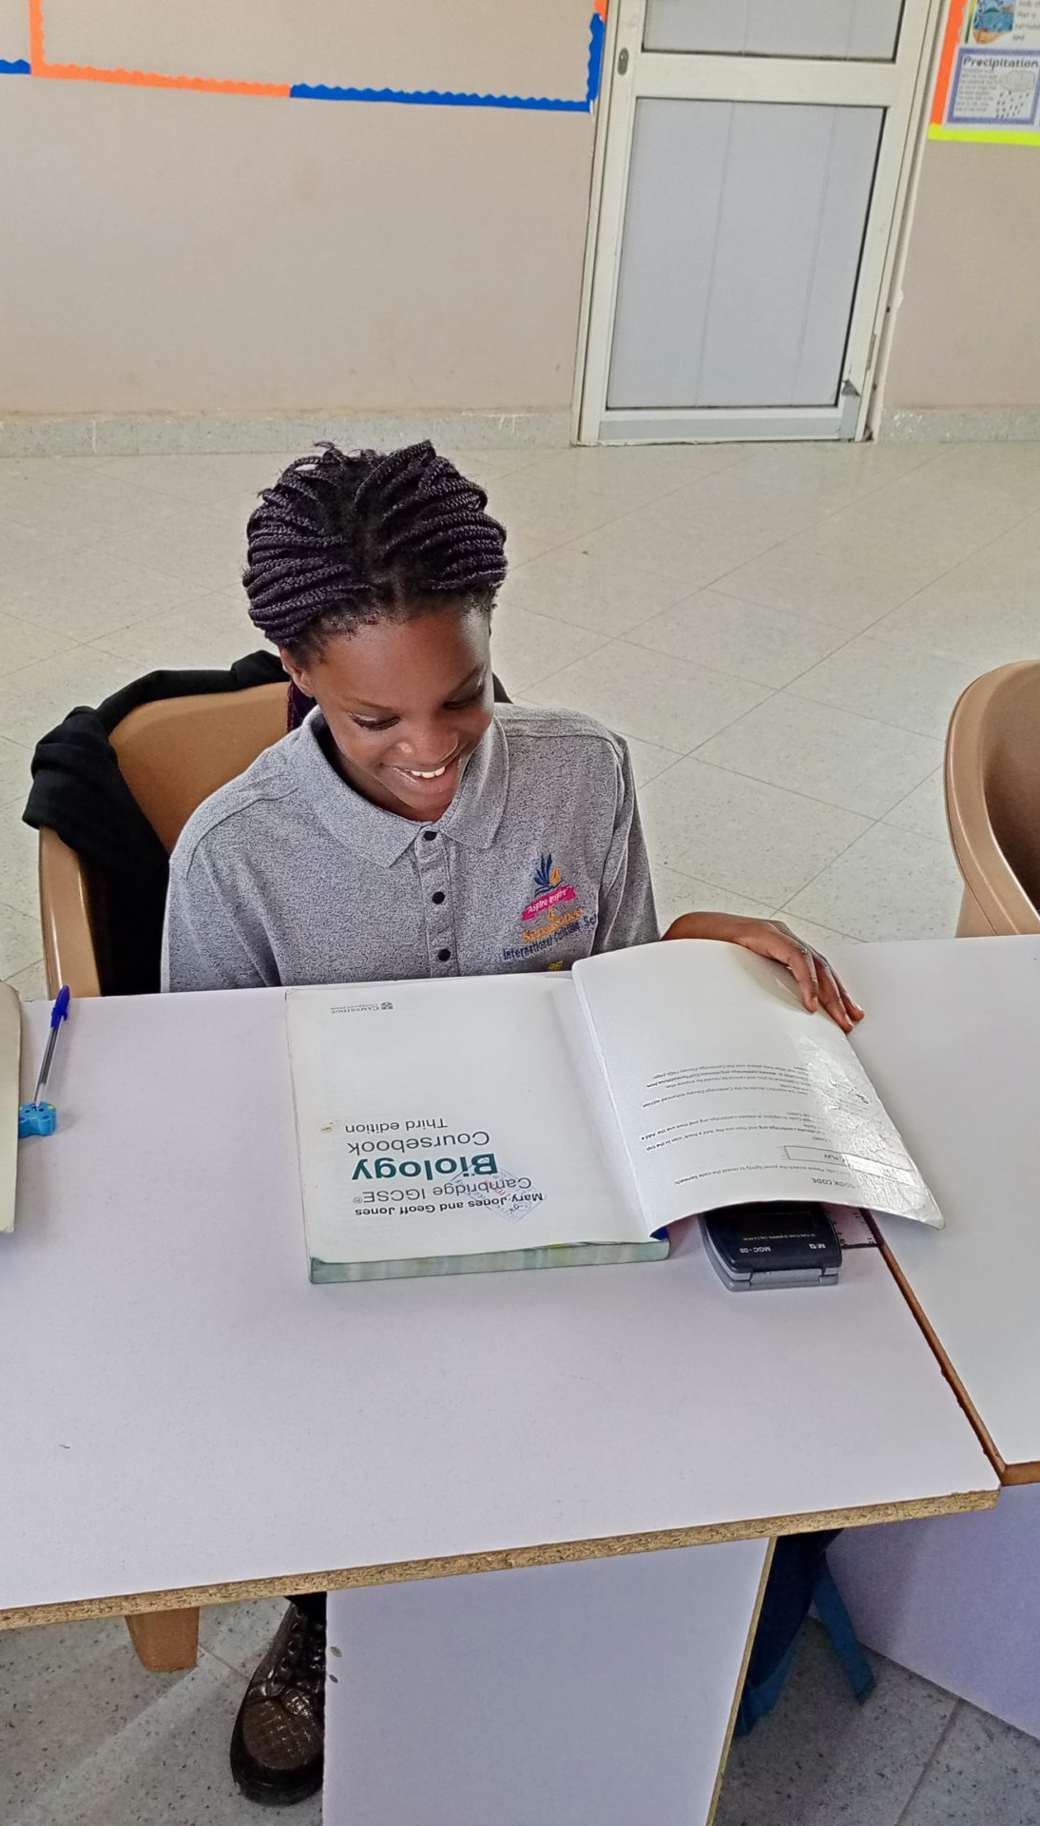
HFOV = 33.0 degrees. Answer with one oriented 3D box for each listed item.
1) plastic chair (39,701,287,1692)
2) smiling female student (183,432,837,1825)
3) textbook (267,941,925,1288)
[{"bbox_3d":[-0.176,0.222,1.739,0.545,0.780,0.550,-6,33,-17],"label":"plastic chair"},{"bbox_3d":[-0.079,0.159,1.546,0.470,1.100,0.610,-5,33,-14],"label":"smiling female student"},{"bbox_3d":[0.050,0.119,1.176,0.400,0.050,0.280,-2,32,-10],"label":"textbook"}]

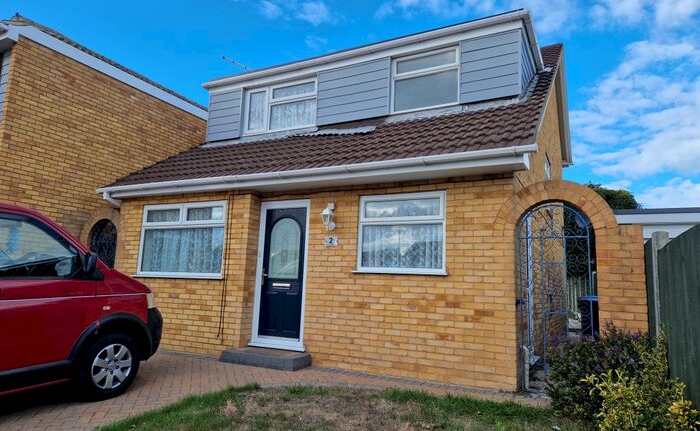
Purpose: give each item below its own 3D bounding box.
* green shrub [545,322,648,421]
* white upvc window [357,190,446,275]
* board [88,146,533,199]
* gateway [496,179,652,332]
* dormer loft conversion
[{"bbox_3d":[2.253,1.404,4.247,0.857,0.807,0.757,-3,-10,28],"label":"green shrub"},{"bbox_3d":[0.629,0.228,5.820,1.212,1.013,0.120,-3,-10,28],"label":"white upvc window"},{"bbox_3d":[-1.160,-0.499,6.317,6.835,0.169,0.130,-3,-10,28],"label":"board"},{"bbox_3d":[2.305,0.748,4.957,1.430,2.259,0.219,-3,-10,28],"label":"gateway"},{"bbox_3d":[0.195,-2.126,9.269,6.586,1.345,2.082,-3,-10,28],"label":"dormer loft conversion"}]

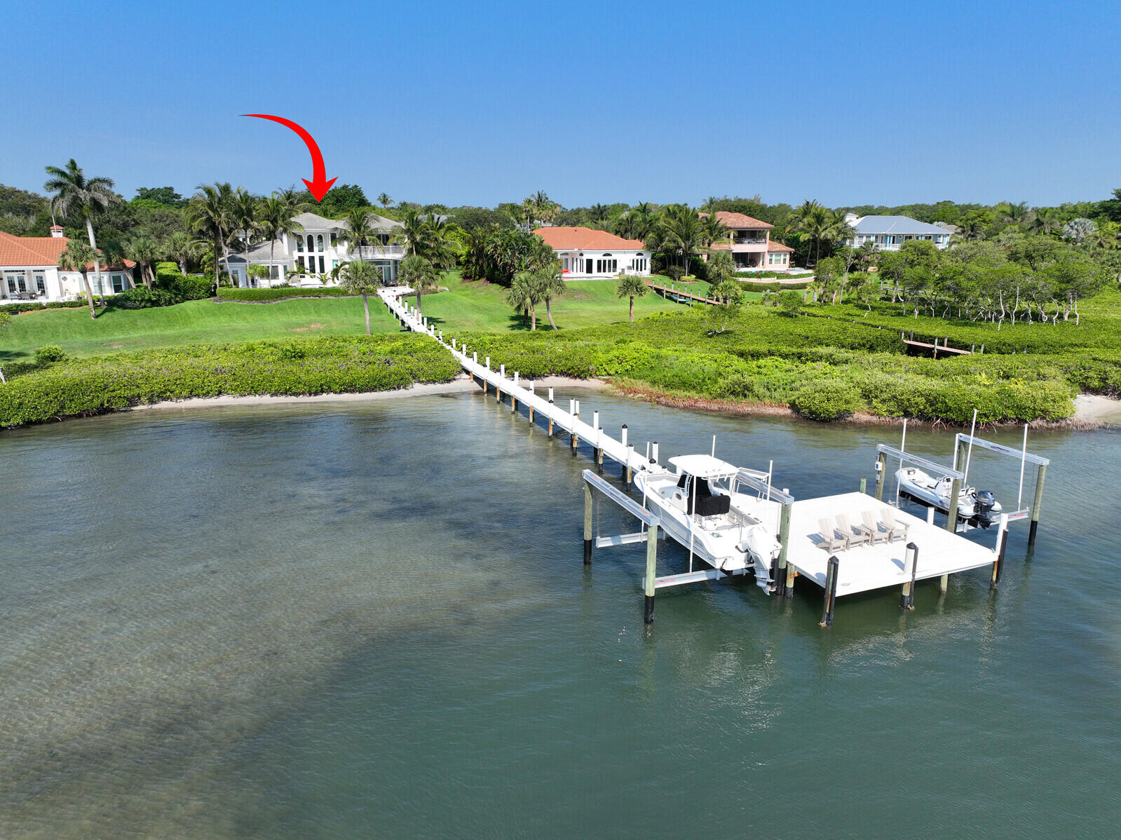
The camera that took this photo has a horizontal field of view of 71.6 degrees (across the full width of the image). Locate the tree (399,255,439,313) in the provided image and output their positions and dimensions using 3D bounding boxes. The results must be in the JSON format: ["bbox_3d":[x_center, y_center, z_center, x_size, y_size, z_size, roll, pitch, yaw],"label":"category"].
[{"bbox_3d":[-14.051,-13.105,77.199,4.177,6.718,4.177,-2,15,-10],"label":"tree"}]

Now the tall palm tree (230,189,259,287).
[{"bbox_3d":[-38.460,-21.860,94.540,4.220,11.840,4.220,0,14,0],"label":"tall palm tree"}]

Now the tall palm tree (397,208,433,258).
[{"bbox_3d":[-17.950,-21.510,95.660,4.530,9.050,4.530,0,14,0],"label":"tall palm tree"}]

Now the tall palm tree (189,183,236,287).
[{"bbox_3d":[-39.065,-20.754,87.656,5.533,11.546,5.533,-6,16,-23],"label":"tall palm tree"}]

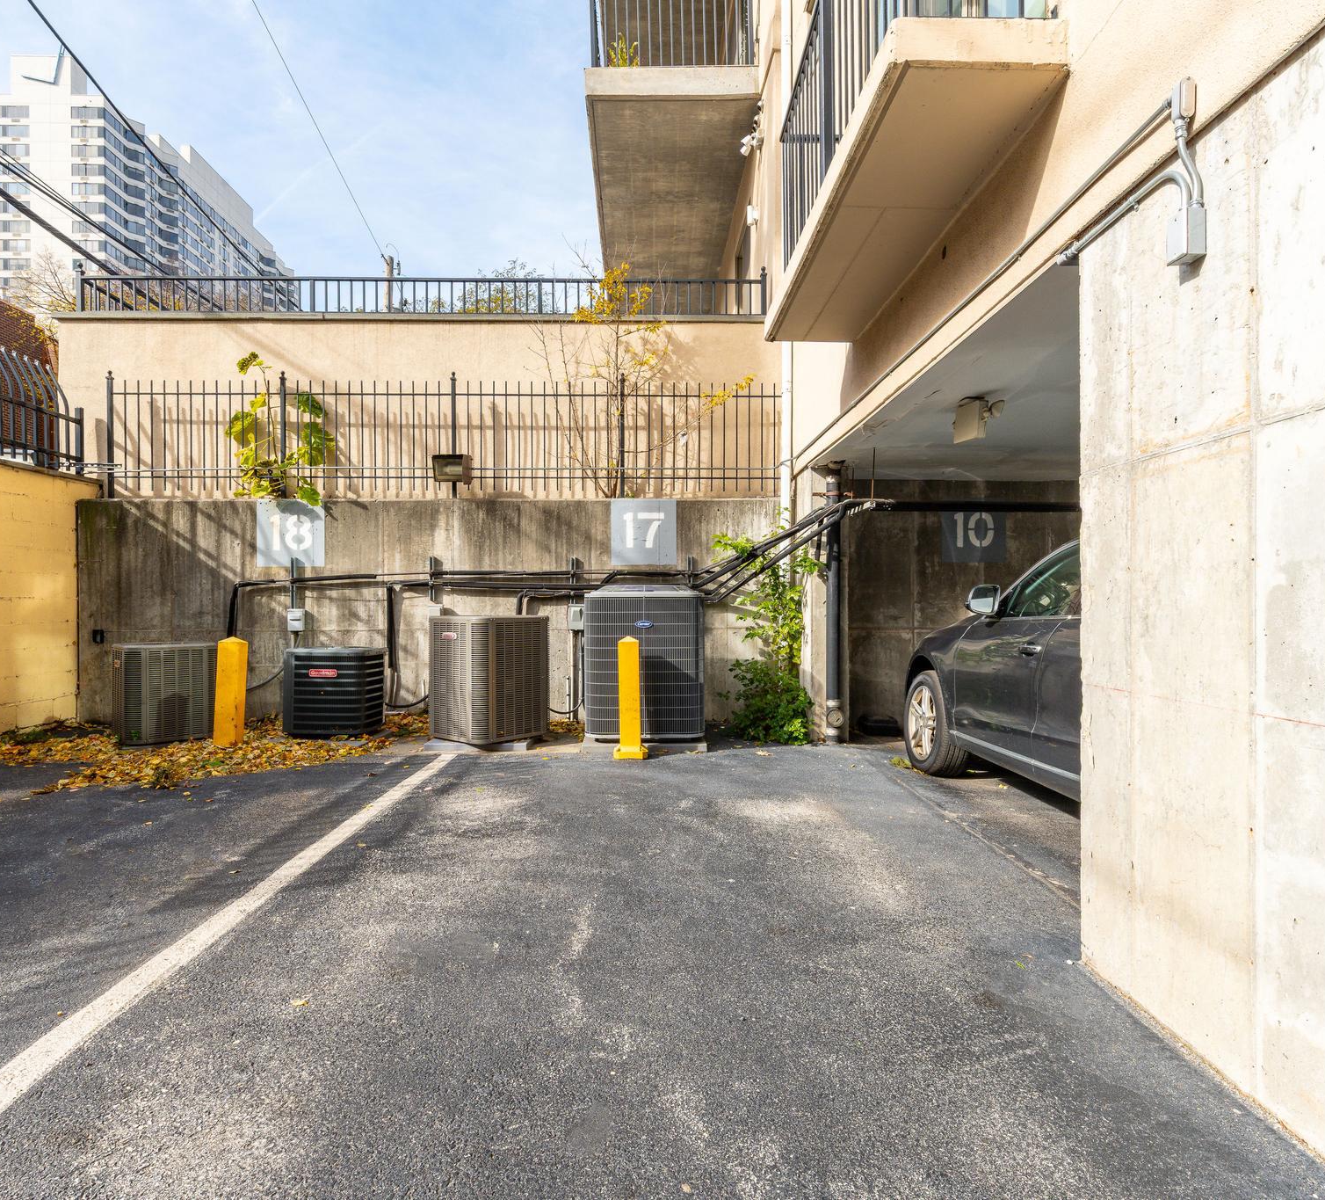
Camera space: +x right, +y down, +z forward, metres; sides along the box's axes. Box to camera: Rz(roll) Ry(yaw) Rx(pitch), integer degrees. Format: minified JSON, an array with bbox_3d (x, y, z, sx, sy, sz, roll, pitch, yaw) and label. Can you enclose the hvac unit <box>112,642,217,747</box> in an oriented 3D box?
[{"bbox_3d":[-3.740,0.676,6.020,0.600,0.700,0.600,0,0,-42],"label":"hvac unit"}]

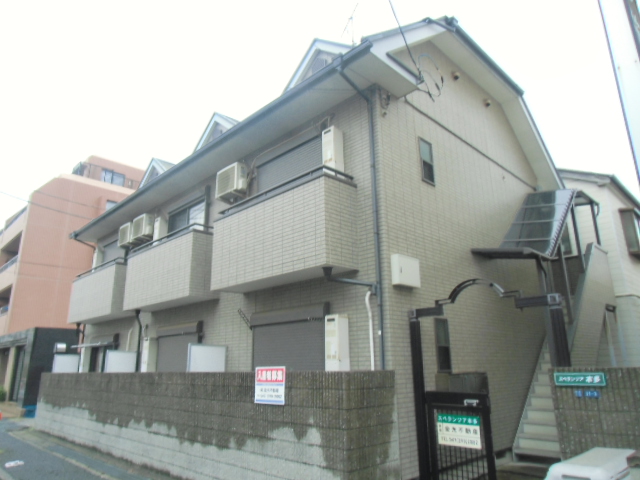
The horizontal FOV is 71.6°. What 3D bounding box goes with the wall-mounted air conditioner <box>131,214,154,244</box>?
[{"bbox_3d":[-4.491,-0.293,11.285,0.255,0.562,0.731,14,-21,-43],"label":"wall-mounted air conditioner"}]

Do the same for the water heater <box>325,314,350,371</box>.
[{"bbox_3d":[0.225,1.441,6.020,0.200,0.817,0.244,14,-21,-43],"label":"water heater"}]

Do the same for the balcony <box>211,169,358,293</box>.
[{"bbox_3d":[-0.677,-0.015,7.018,0.668,1.379,2.790,14,-21,-43],"label":"balcony"}]

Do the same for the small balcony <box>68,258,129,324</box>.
[{"bbox_3d":[-5.969,1.502,12.206,0.668,1.372,3.301,14,-21,-43],"label":"small balcony"}]

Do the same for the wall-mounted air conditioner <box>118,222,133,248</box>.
[{"bbox_3d":[-5.116,-0.111,11.897,0.255,0.554,0.688,14,-21,-43],"label":"wall-mounted air conditioner"}]

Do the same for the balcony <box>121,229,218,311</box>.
[{"bbox_3d":[-3.223,0.709,9.515,0.668,1.379,3.058,14,-21,-43],"label":"balcony"}]

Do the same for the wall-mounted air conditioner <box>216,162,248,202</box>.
[{"bbox_3d":[-1.701,-1.098,8.552,0.255,0.562,0.696,14,-21,-43],"label":"wall-mounted air conditioner"}]

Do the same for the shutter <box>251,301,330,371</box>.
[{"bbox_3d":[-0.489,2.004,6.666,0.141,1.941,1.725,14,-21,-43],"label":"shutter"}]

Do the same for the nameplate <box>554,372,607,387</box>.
[{"bbox_3d":[2.555,1.369,4.353,0.430,0.122,0.025,-12,-19,36],"label":"nameplate"}]

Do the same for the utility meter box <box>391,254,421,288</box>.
[{"bbox_3d":[1.174,0.440,6.038,0.464,0.401,0.130,14,-21,-43],"label":"utility meter box"}]

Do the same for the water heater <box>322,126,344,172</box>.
[{"bbox_3d":[0.194,-1.304,6.790,0.200,0.806,0.252,14,-21,-43],"label":"water heater"}]

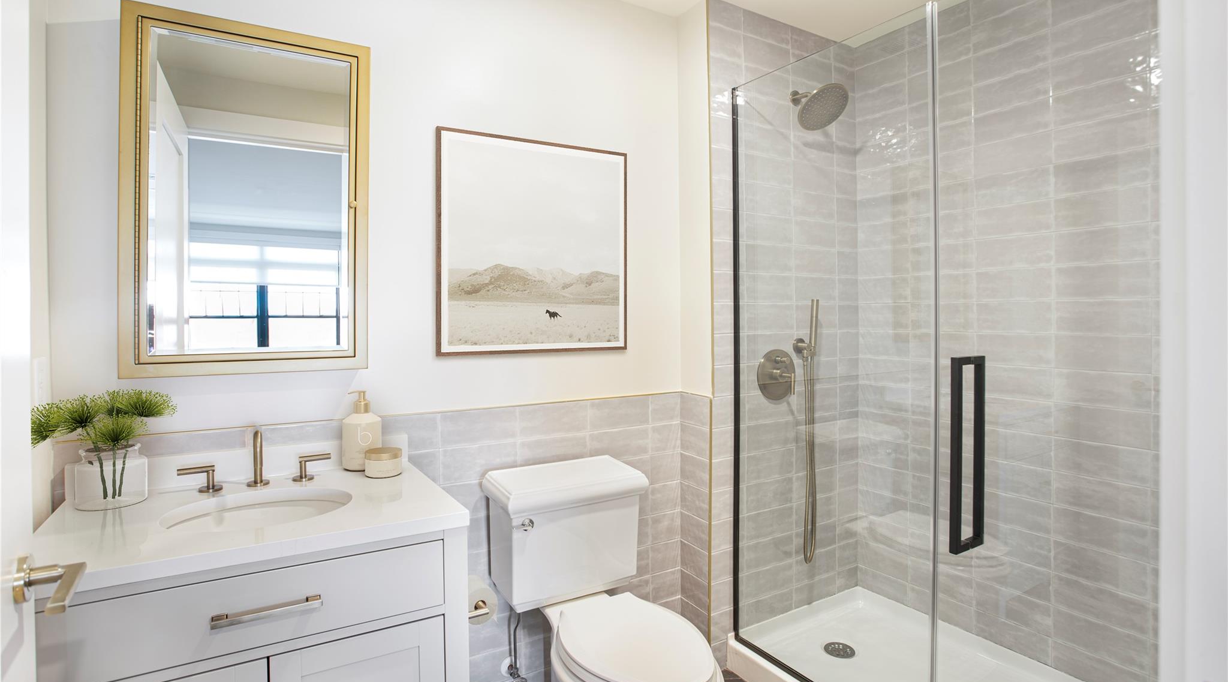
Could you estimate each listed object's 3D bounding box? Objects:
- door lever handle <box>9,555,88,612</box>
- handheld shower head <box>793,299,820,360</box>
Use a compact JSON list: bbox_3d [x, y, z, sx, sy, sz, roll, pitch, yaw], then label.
[{"bbox_3d":[-0.778,0.333,0.793,0.067,0.066,0.148,-1,1,-32],"label":"door lever handle"},{"bbox_3d":[0.790,-0.047,2.370,0.068,0.250,0.090,-1,1,-32],"label":"handheld shower head"}]

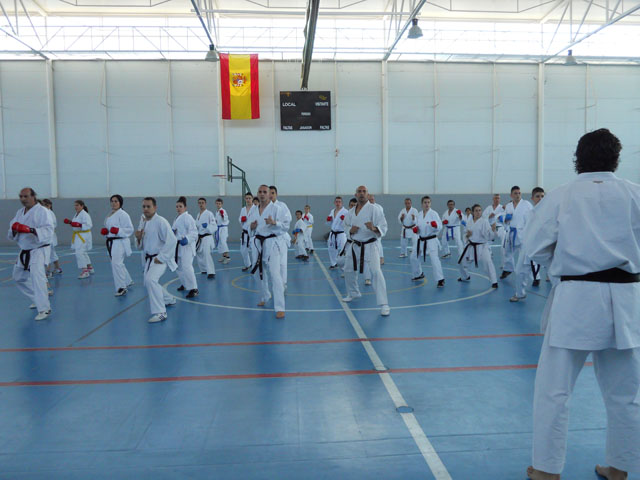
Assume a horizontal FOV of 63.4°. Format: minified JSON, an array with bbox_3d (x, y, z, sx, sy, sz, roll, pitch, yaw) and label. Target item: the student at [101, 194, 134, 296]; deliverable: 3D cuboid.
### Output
[{"bbox_3d":[-3.443,0.052,8.800,0.520,1.639,0.720,0,4,10],"label":"student"}]

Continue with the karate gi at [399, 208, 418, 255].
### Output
[{"bbox_3d":[2.467,-0.287,14.513,0.550,1.320,0.550,0,4,18],"label":"karate gi"}]

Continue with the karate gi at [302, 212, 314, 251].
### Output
[{"bbox_3d":[-0.351,-0.254,15.815,0.400,1.170,0.440,1,4,22],"label":"karate gi"}]

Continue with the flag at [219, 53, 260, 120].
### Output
[{"bbox_3d":[-3.173,-6.107,20.666,1.550,2.585,0.060,-1,3,-3],"label":"flag"}]

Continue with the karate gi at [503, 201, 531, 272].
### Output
[{"bbox_3d":[3.602,-0.039,9.418,0.550,1.427,0.600,2,4,38],"label":"karate gi"}]

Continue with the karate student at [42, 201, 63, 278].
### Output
[{"bbox_3d":[-5.857,-0.059,11.250,0.500,1.632,0.600,0,4,8],"label":"karate student"}]

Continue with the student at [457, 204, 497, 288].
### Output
[{"bbox_3d":[2.740,0.075,9.008,0.680,1.382,0.780,0,4,20],"label":"student"}]

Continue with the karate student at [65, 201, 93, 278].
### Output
[{"bbox_3d":[-5.069,-0.032,10.864,0.480,1.589,0.700,1,4,33],"label":"karate student"}]

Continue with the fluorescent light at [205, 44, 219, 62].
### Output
[{"bbox_3d":[-3.849,-6.643,18.417,0.455,0.610,0.455,-1,4,-4],"label":"fluorescent light"}]

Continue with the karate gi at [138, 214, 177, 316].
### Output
[{"bbox_3d":[-2.145,0.291,6.828,0.540,1.254,0.780,0,4,20],"label":"karate gi"}]

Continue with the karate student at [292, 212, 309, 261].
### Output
[{"bbox_3d":[-0.524,-0.138,13.918,0.400,1.280,0.420,3,5,43],"label":"karate student"}]

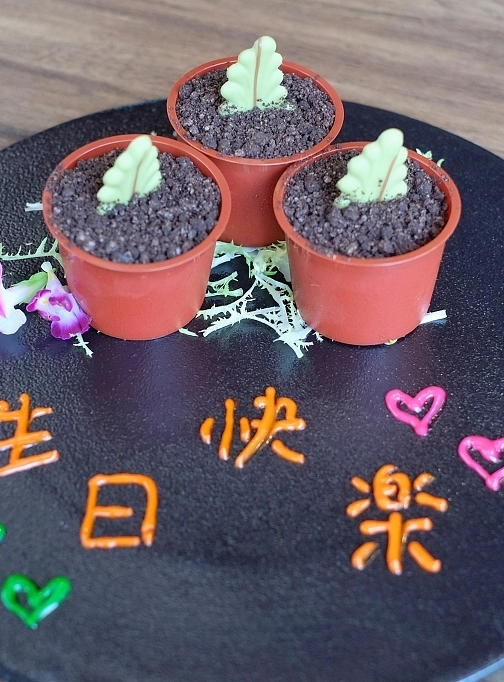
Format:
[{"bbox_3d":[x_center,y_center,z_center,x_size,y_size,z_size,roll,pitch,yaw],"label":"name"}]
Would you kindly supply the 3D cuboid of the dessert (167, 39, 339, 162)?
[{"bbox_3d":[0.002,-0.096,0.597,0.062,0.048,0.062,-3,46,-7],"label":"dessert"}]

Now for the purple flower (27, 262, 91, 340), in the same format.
[{"bbox_3d":[-0.075,-0.017,0.588,0.025,0.017,0.028,4,47,4],"label":"purple flower"}]

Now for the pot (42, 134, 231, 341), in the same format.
[{"bbox_3d":[-0.044,-0.037,0.581,0.070,0.050,0.070,2,51,-3],"label":"pot"}]

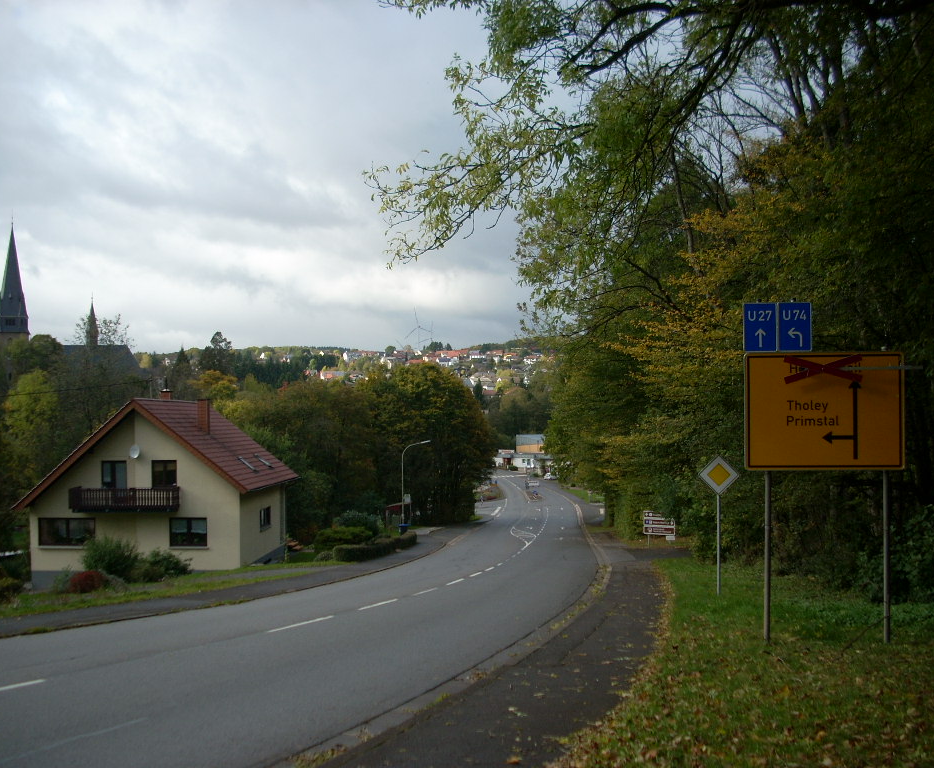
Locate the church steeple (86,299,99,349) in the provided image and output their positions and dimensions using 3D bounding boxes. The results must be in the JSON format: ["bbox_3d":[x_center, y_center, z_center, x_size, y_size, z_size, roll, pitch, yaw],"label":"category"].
[{"bbox_3d":[-82.120,-13.705,240.000,2.850,11.840,2.850,0,-2,-19],"label":"church steeple"}]

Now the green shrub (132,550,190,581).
[{"bbox_3d":[-12.659,7.545,45.500,2.580,1.410,2.200,0,-2,-16],"label":"green shrub"}]

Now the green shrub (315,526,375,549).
[{"bbox_3d":[-6.406,8.124,57.000,3.180,1.410,2.600,0,-2,-6],"label":"green shrub"}]

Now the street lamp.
[{"bbox_3d":[-3.292,6.714,71.000,1.910,6.230,0.300,-1,-2,6],"label":"street lamp"}]

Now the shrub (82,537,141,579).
[{"bbox_3d":[-15.244,7.515,47.000,2.620,1.930,2.400,0,-2,-18],"label":"shrub"}]

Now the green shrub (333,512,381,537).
[{"bbox_3d":[-6.303,8.289,63.000,2.880,2.010,2.600,0,-2,-6],"label":"green shrub"}]

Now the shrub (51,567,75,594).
[{"bbox_3d":[-15.115,7.361,41.000,0.900,1.050,0.950,0,-2,-20],"label":"shrub"}]

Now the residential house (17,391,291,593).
[{"bbox_3d":[-15.435,5.356,56.587,11.450,9.040,10.500,-1,-2,4],"label":"residential house"}]

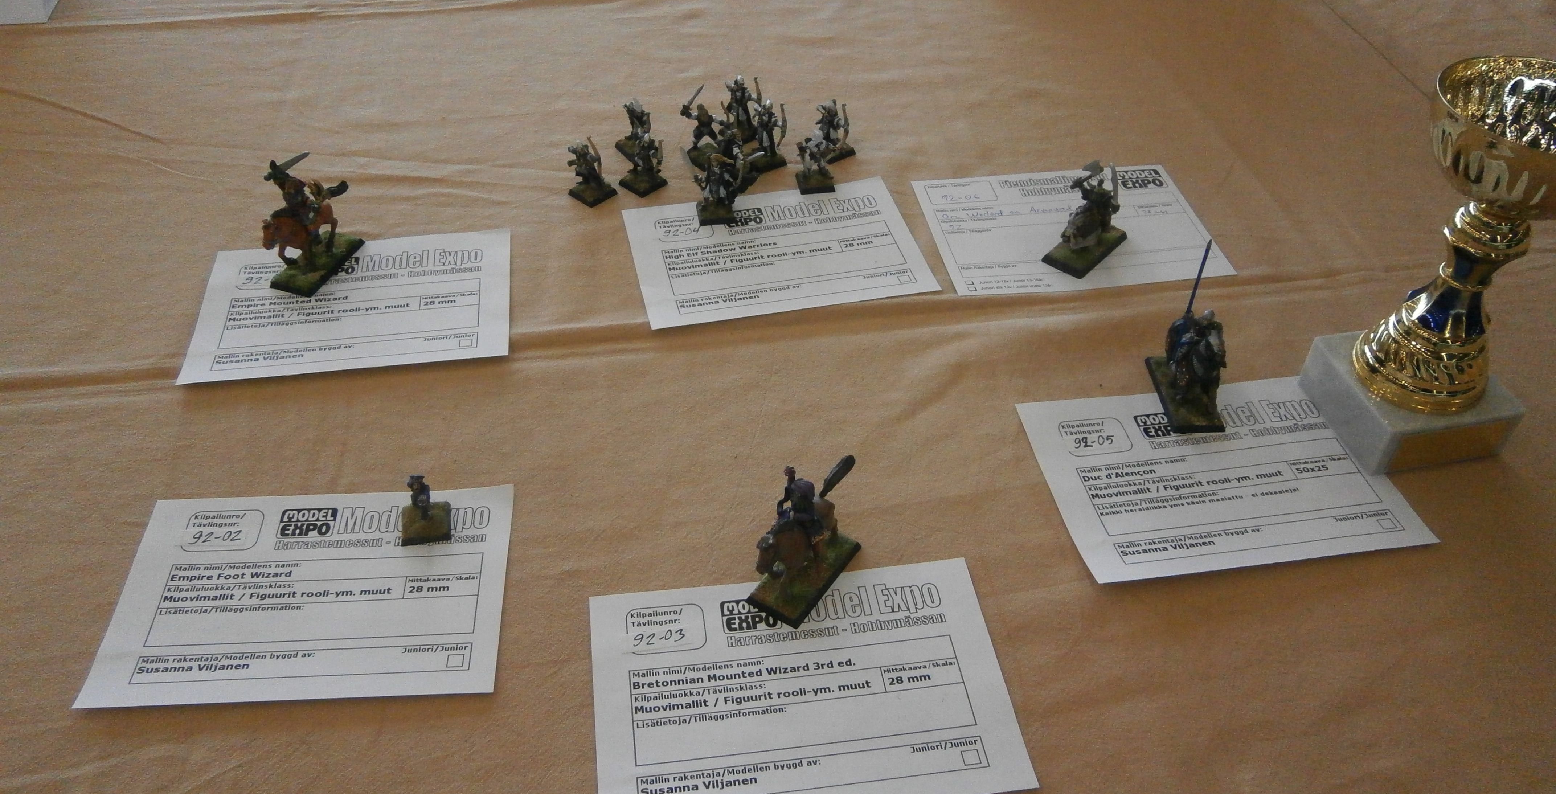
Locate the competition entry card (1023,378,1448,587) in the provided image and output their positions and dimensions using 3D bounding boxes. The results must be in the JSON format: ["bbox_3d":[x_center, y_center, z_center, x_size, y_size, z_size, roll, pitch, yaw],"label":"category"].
[{"bbox_3d":[0.198,0.032,0.522,0.153,0.002,0.102,-6,45,-7],"label":"competition entry card"}]

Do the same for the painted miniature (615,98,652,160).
[{"bbox_3d":[-0.083,-0.159,0.683,0.023,0.035,0.022,-22,49,-22],"label":"painted miniature"}]

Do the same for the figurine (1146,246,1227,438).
[{"bbox_3d":[0.194,-0.032,0.525,0.026,0.088,0.051,-1,45,-3],"label":"figurine"}]

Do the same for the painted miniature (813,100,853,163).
[{"bbox_3d":[0.034,-0.160,0.687,0.024,0.035,0.022,-20,49,-21],"label":"painted miniature"}]

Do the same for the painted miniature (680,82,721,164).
[{"bbox_3d":[-0.038,-0.153,0.659,0.026,0.045,0.021,-11,46,-13],"label":"painted miniature"}]

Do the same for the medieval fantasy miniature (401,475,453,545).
[{"bbox_3d":[-0.144,0.042,0.469,0.020,0.030,0.020,-5,45,-6],"label":"medieval fantasy miniature"}]

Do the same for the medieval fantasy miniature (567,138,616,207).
[{"bbox_3d":[-0.104,-0.128,0.650,0.023,0.036,0.022,-33,54,-30],"label":"medieval fantasy miniature"}]

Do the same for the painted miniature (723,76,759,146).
[{"bbox_3d":[-0.023,-0.169,0.678,0.022,0.040,0.021,-21,49,-22],"label":"painted miniature"}]

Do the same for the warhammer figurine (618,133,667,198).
[{"bbox_3d":[-0.075,-0.131,0.644,0.021,0.033,0.021,31,52,27],"label":"warhammer figurine"}]

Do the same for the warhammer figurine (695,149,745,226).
[{"bbox_3d":[-0.032,-0.114,0.623,0.027,0.040,0.021,-3,45,-4],"label":"warhammer figurine"}]

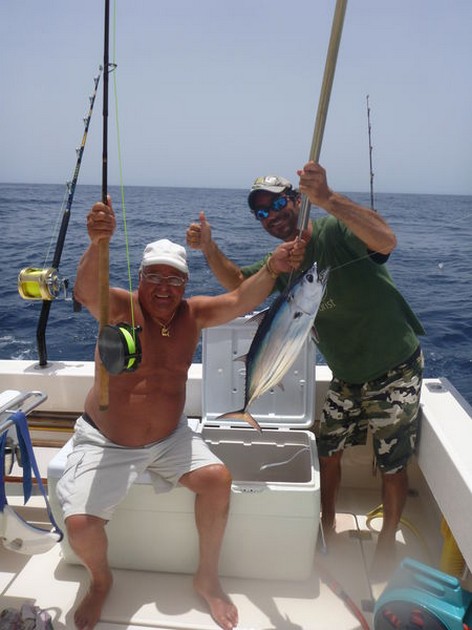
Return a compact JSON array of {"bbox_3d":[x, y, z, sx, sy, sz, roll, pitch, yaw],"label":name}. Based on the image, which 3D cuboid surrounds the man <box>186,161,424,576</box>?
[{"bbox_3d":[0.296,0.265,2.135,0.875,1.718,0.577,8,15,25],"label":"man"}]

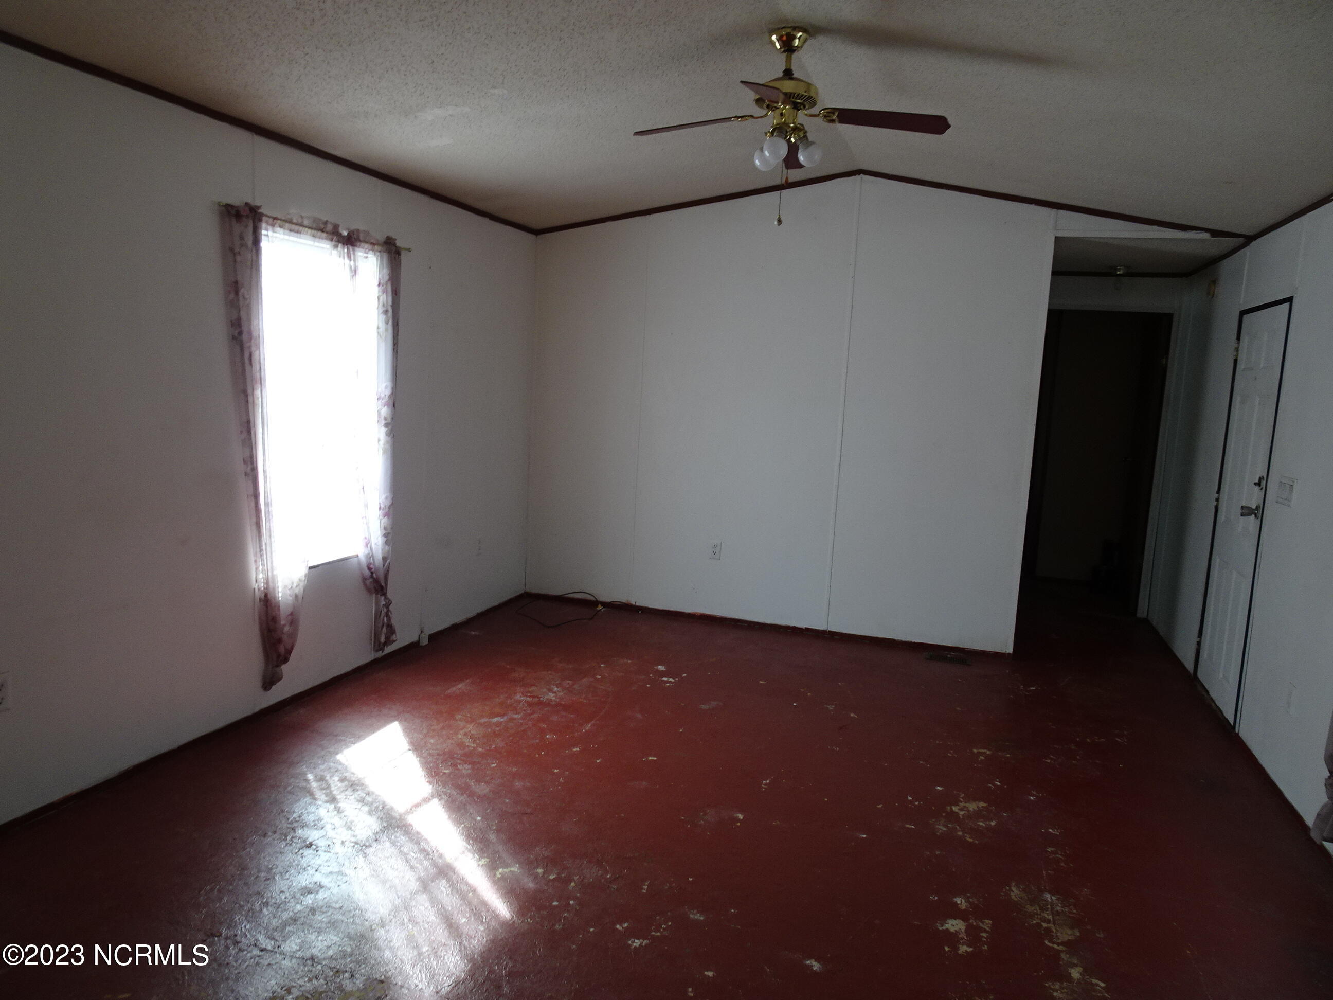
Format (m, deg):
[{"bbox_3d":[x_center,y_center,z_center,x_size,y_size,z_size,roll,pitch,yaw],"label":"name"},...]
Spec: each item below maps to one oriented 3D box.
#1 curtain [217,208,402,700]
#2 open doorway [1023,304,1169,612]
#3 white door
[{"bbox_3d":[-1.479,-0.179,4.011,0.110,1.955,1.088,5,8,18],"label":"curtain"},{"bbox_3d":[2.910,-0.252,6.338,0.776,2.033,0.110,5,8,18],"label":"open doorway"},{"bbox_3d":[2.782,0.042,4.461,0.055,1.904,0.801,5,8,18],"label":"white door"}]

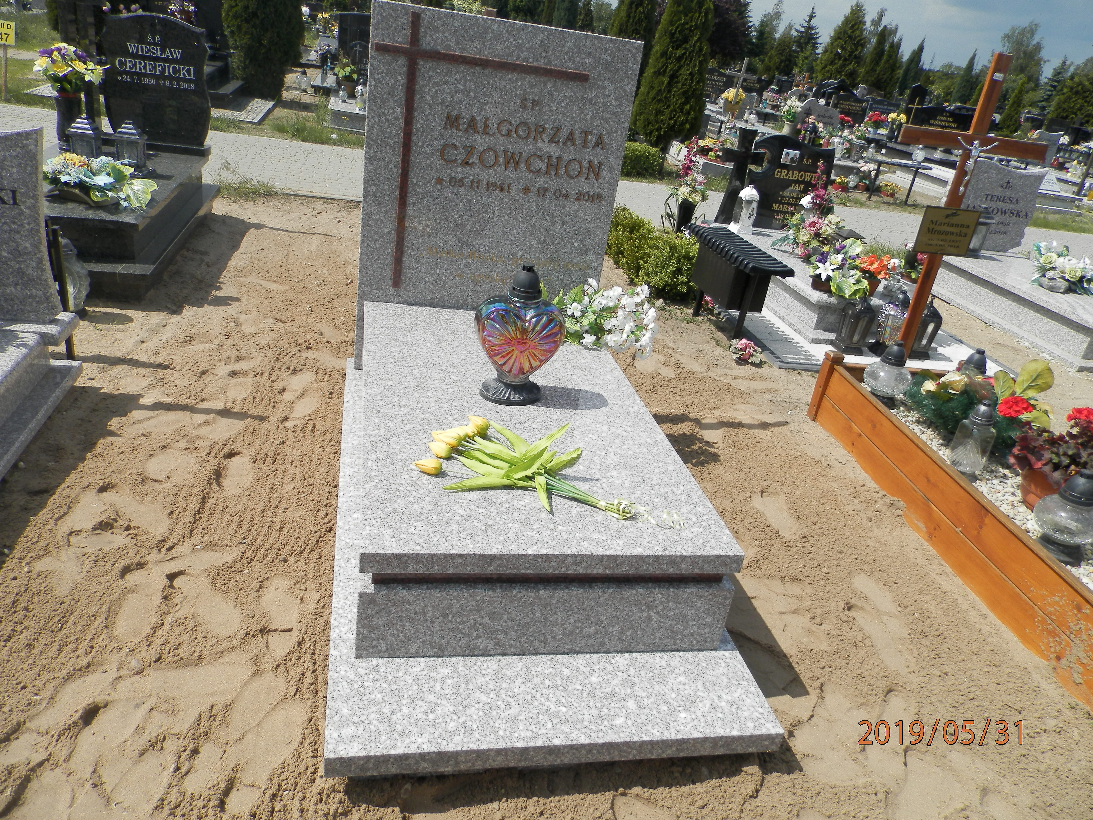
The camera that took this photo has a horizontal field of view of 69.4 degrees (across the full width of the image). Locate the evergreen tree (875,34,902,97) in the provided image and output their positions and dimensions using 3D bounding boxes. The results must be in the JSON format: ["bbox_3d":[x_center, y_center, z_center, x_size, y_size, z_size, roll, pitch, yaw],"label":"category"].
[{"bbox_3d":[13.694,-13.246,31.718,0.900,3.280,0.900,3,26,-14],"label":"evergreen tree"}]

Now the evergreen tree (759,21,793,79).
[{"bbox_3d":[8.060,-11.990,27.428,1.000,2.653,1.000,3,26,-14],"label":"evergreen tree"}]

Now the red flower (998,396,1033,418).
[{"bbox_3d":[1.639,-0.010,2.755,0.122,0.056,0.113,3,26,-14],"label":"red flower"}]

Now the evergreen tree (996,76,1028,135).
[{"bbox_3d":[13.482,-8.586,22.990,0.750,2.129,0.750,3,26,-14],"label":"evergreen tree"}]

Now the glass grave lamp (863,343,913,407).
[{"bbox_3d":[1.480,-0.166,3.409,0.195,0.275,0.195,3,26,-14],"label":"glass grave lamp"}]

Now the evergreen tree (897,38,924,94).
[{"bbox_3d":[17.232,-15.609,37.359,0.900,3.710,0.900,3,26,-14],"label":"evergreen tree"}]

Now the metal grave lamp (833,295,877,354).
[{"bbox_3d":[1.777,-0.512,4.517,0.150,0.350,0.150,3,26,-14],"label":"metal grave lamp"}]

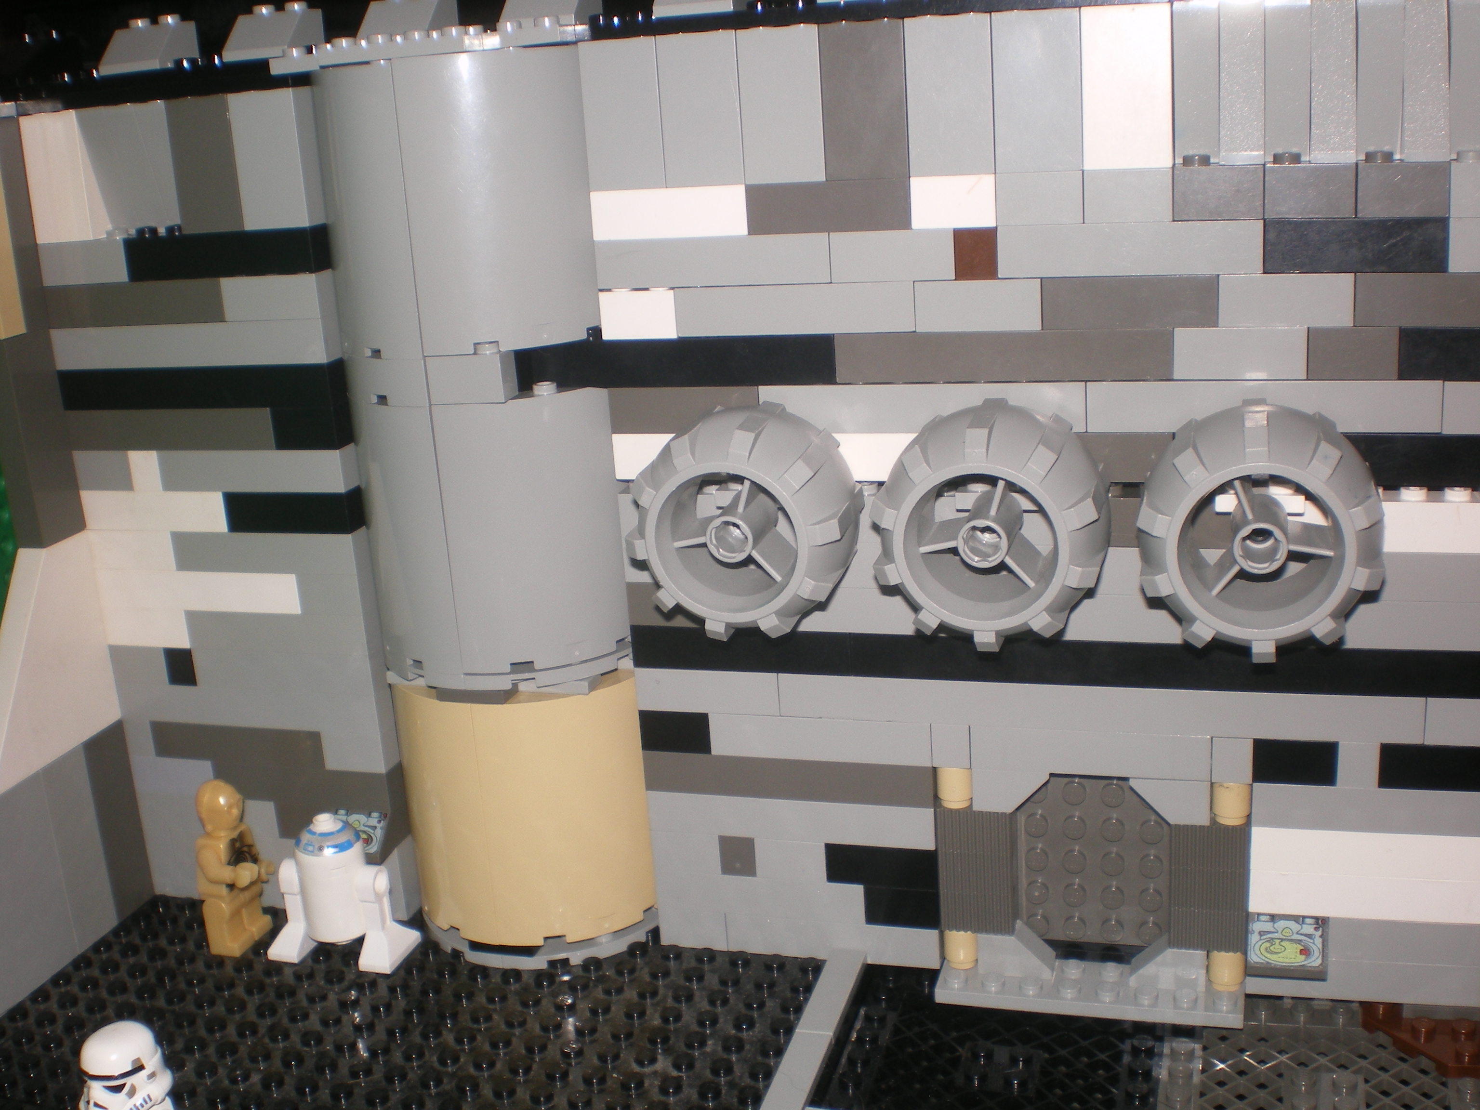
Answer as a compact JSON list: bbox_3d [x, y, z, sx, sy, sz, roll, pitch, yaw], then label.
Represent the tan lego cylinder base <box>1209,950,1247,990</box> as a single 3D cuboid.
[{"bbox_3d":[0.101,0.085,0.338,0.008,0.010,0.008,1,17,17],"label":"tan lego cylinder base"}]

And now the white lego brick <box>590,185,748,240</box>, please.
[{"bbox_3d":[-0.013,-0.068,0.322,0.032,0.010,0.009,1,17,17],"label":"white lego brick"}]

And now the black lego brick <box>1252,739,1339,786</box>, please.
[{"bbox_3d":[0.108,0.039,0.317,0.016,0.010,0.008,1,17,17],"label":"black lego brick"}]

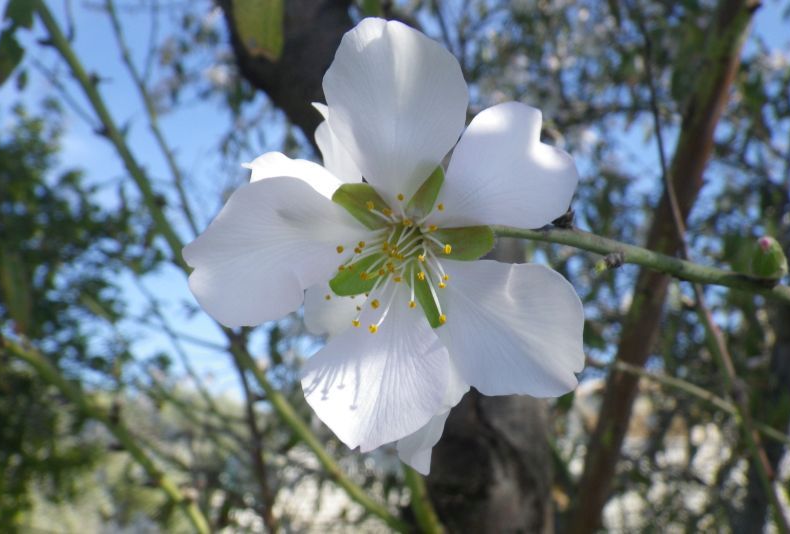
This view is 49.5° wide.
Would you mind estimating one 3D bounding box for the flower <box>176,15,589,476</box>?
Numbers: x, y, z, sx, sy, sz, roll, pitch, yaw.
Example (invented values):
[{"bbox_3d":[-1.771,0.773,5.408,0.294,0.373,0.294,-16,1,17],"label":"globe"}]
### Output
[{"bbox_3d":[-0.001,-0.002,0.100,0.046,0.051,0.020,-1,7,12],"label":"flower"}]

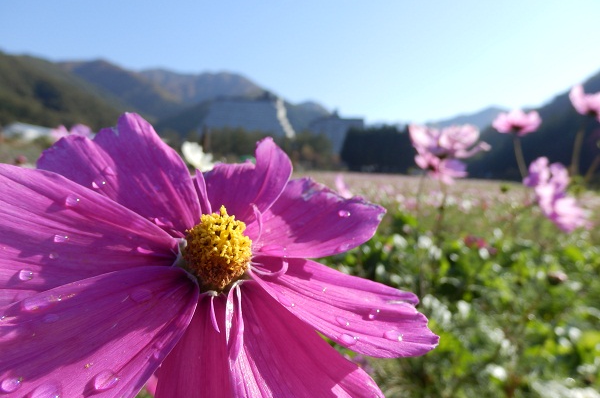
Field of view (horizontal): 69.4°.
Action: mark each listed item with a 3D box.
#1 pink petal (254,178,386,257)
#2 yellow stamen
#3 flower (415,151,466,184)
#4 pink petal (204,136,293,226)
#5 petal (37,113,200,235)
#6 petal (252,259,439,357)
[{"bbox_3d":[0.004,0.003,0.099,0.033,0.021,0.008,-14,-30,-16],"label":"pink petal"},{"bbox_3d":[-0.017,0.010,0.088,0.013,0.013,0.012,19,-37,0],"label":"yellow stamen"},{"bbox_3d":[0.178,-0.040,0.550,0.055,0.042,0.048,-1,5,-32],"label":"flower"},{"bbox_3d":[-0.012,-0.005,0.099,0.018,0.025,0.009,24,-25,2],"label":"pink petal"},{"bbox_3d":[-0.036,-0.004,0.092,0.025,0.034,0.009,-36,-11,-32],"label":"petal"},{"bbox_3d":[0.009,0.022,0.089,0.041,0.016,0.007,16,-37,2],"label":"petal"}]

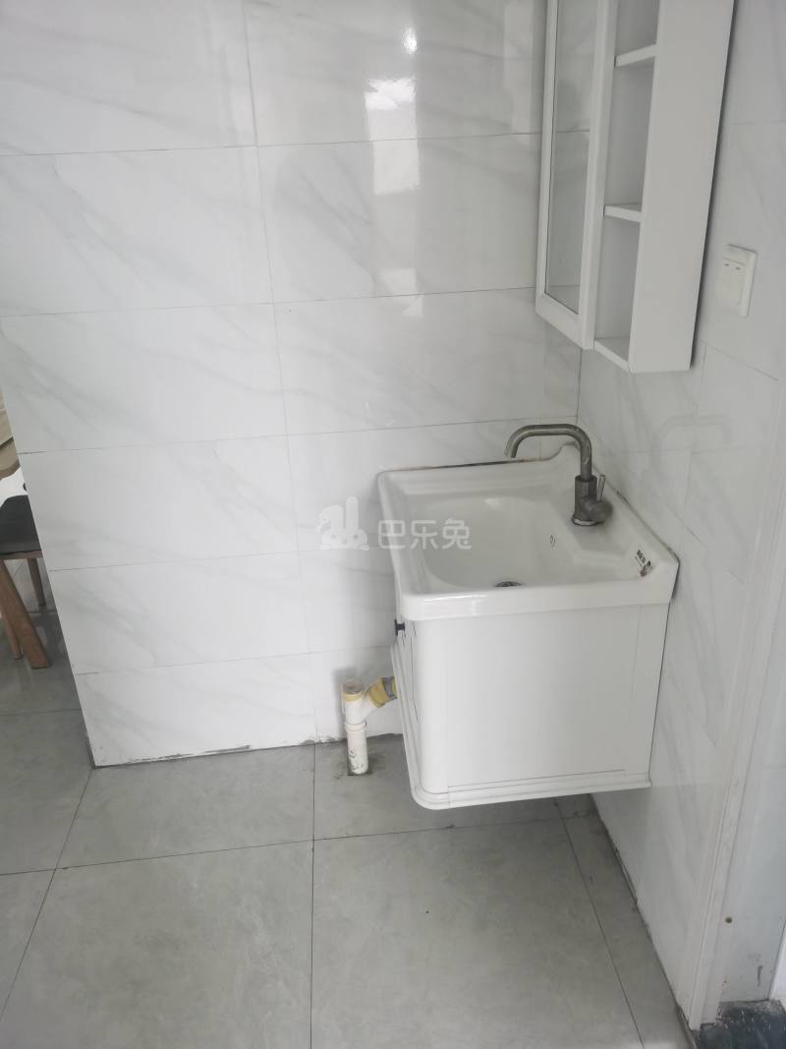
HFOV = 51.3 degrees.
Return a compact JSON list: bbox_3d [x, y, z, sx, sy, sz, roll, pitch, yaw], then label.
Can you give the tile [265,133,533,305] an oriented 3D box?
[{"bbox_3d":[0.039,-0.638,1.709,0.605,0.302,0.010,-4,25,-3],"label":"tile"}]

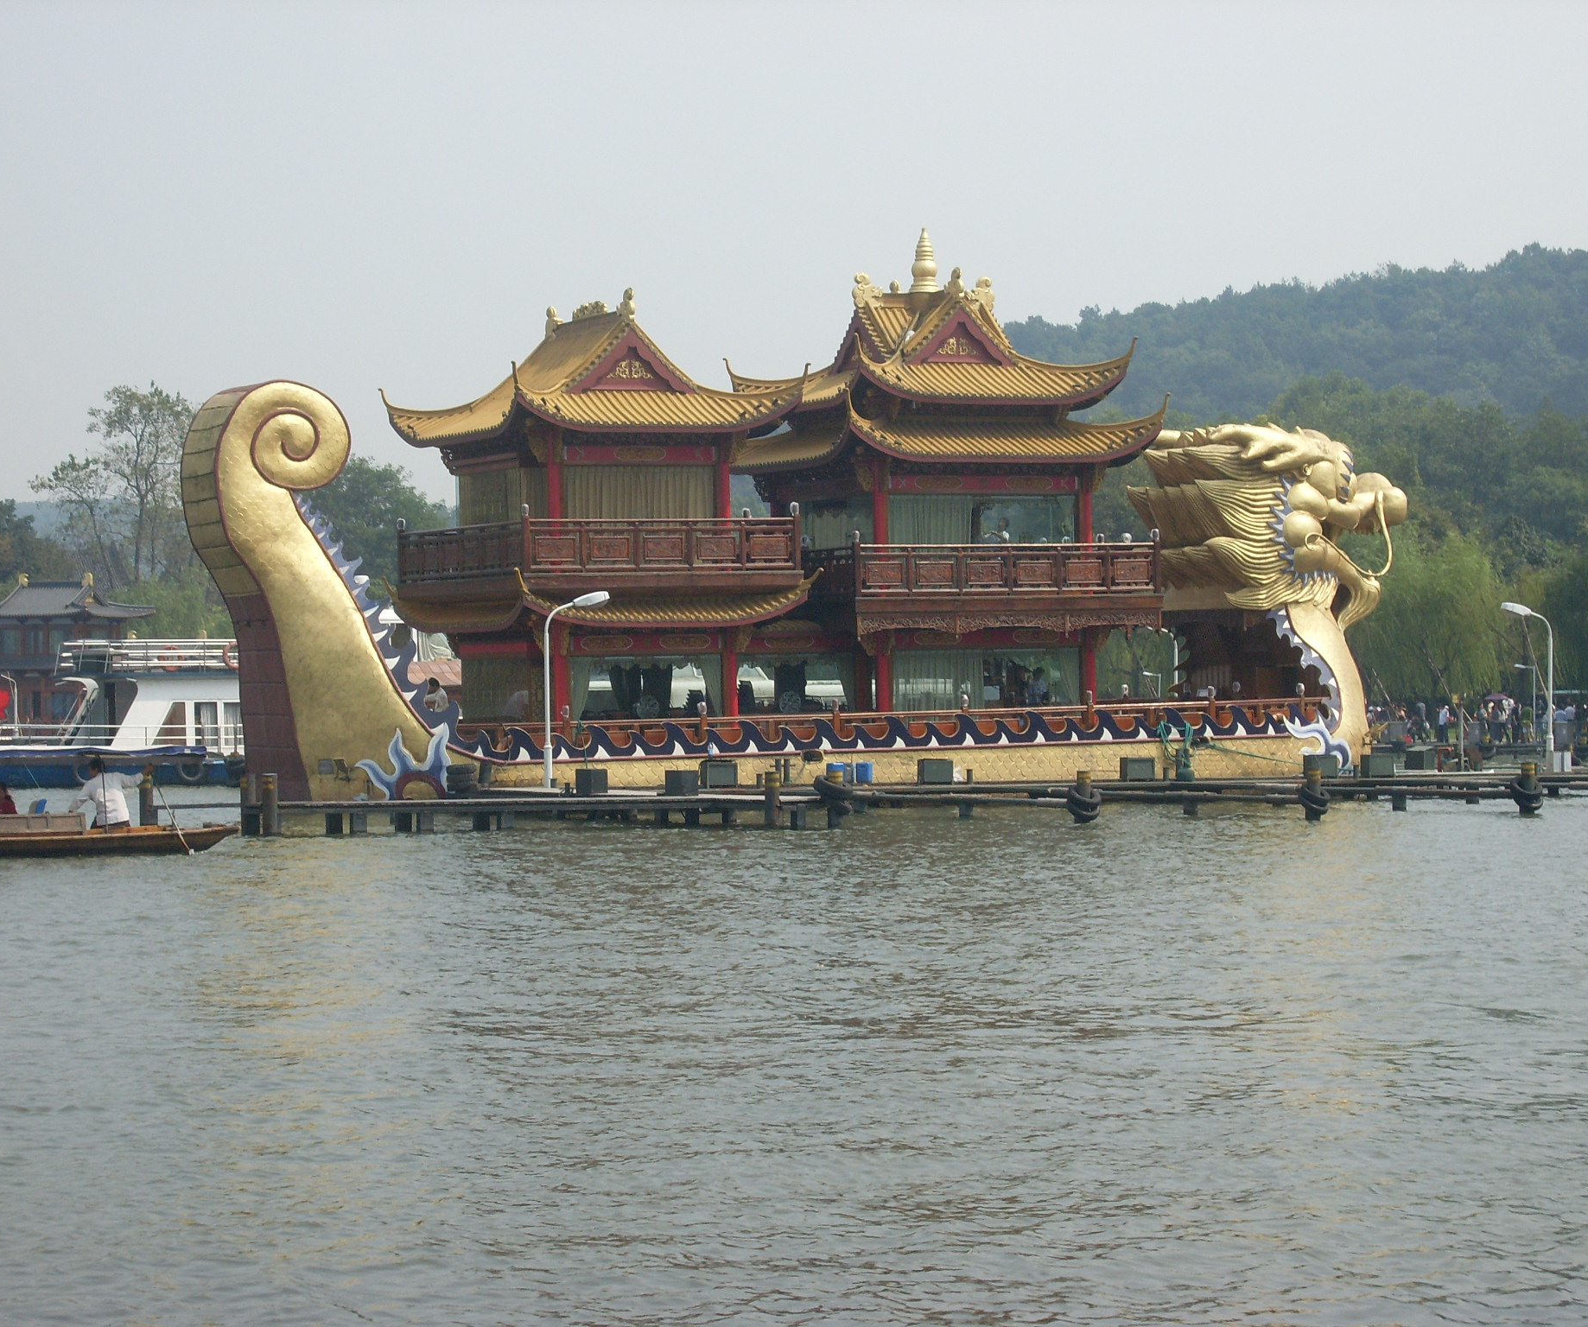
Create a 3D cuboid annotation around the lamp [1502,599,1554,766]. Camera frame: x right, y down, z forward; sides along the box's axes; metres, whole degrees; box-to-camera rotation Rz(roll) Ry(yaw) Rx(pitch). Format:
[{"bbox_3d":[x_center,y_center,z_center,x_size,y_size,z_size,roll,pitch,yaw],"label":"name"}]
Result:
[{"bbox_3d":[14.200,0.450,80.000,1.050,3.280,0.300,0,-1,-9],"label":"lamp"}]

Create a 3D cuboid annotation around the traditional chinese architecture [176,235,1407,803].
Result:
[{"bbox_3d":[1.030,-2.550,75.200,24.600,10.800,6.400,1,-1,-27],"label":"traditional chinese architecture"}]

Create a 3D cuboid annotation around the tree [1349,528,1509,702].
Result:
[{"bbox_3d":[29.000,-1.400,188.000,7.300,9.700,7.300,0,-1,0],"label":"tree"}]

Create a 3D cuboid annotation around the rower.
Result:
[{"bbox_3d":[-8.400,1.680,51.000,0.900,1.050,0.650,1,-1,-30],"label":"rower"}]

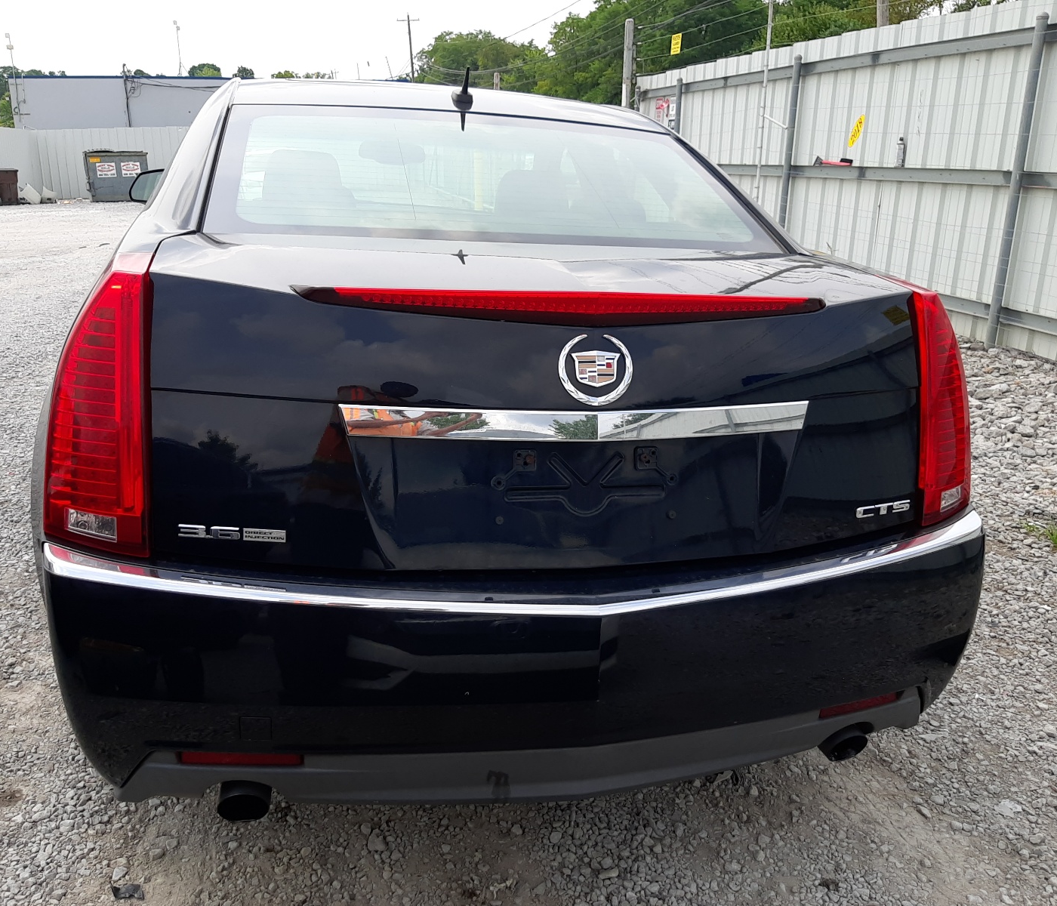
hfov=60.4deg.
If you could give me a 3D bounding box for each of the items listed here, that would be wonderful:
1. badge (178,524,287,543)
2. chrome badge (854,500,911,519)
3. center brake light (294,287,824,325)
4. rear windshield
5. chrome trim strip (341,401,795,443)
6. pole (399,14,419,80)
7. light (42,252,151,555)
[{"bbox_3d":[-0.435,0.121,1.335,0.164,0.020,0.006,4,1,4],"label":"badge"},{"bbox_3d":[0.624,0.098,1.587,0.137,0.020,0.006,-7,4,-30],"label":"chrome badge"},{"bbox_3d":[0.092,-0.228,1.399,0.884,0.057,0.136,-1,17,-13],"label":"center brake light"},{"bbox_3d":[-0.105,-0.705,2.218,1.252,0.086,0.808,-1,38,-13],"label":"rear windshield"},{"bbox_3d":[0.099,-0.046,1.379,0.755,0.051,0.073,-1,17,-13],"label":"chrome trim strip"},{"bbox_3d":[-9.370,-29.143,73.811,1.800,12.000,0.300,-1,18,2],"label":"pole"},{"bbox_3d":[-0.664,-0.081,1.393,0.182,0.424,0.263,-1,17,-13],"label":"light"}]

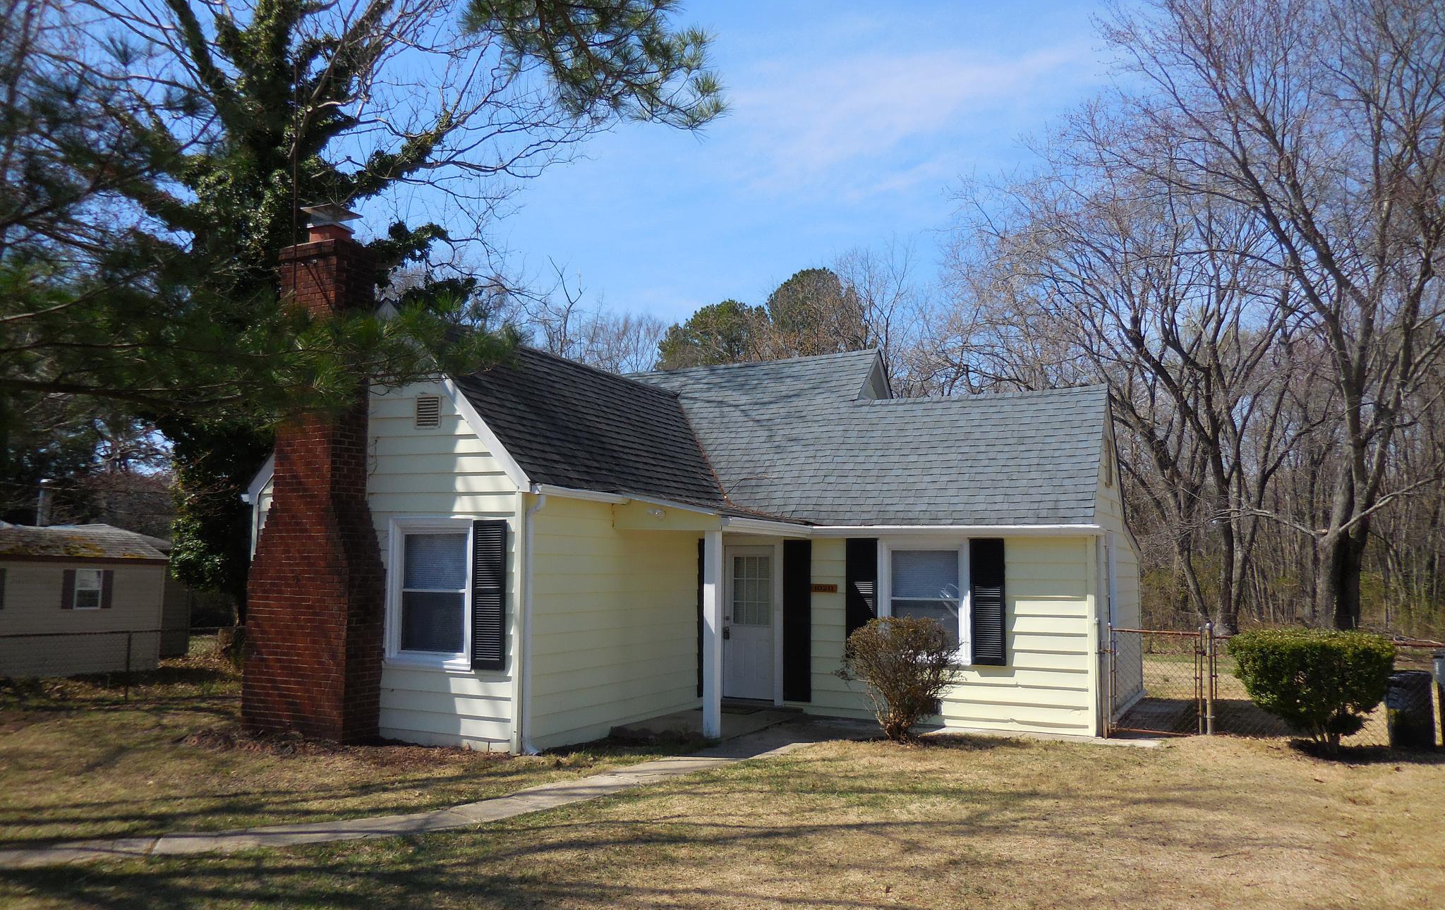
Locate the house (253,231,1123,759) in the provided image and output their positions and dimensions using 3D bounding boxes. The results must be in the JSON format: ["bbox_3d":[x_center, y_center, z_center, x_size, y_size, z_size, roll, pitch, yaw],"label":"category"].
[{"bbox_3d":[0.557,0.668,14.636,9.160,5.600,10.420,-3,-7,26],"label":"house"}]

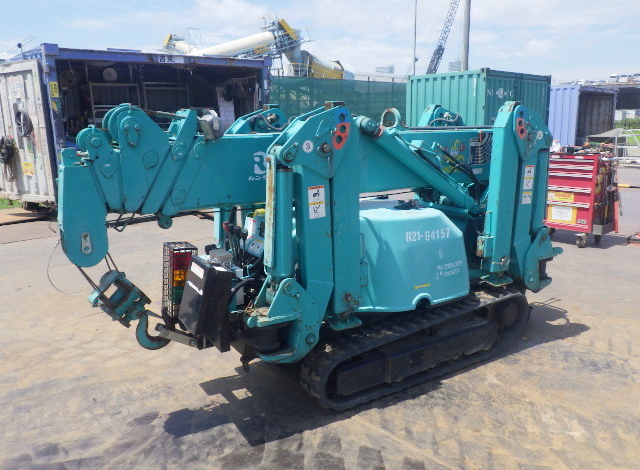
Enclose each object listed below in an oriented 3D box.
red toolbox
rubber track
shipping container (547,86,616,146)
[{"bbox_3d":[2.891,-0.424,5.903,0.500,0.980,0.740,-10,15,-35],"label":"red toolbox"},{"bbox_3d":[0.593,0.579,2.866,1.519,0.362,0.200,-8,14,-31],"label":"rubber track"},{"bbox_3d":[10.236,-4.712,21.472,3.700,2.500,2.440,-11,16,-40],"label":"shipping container"}]

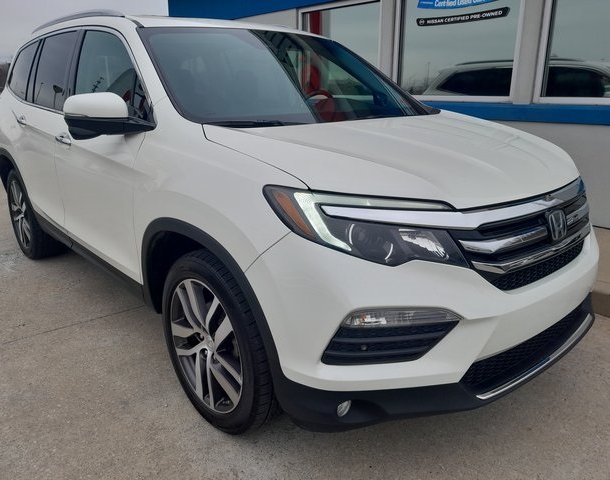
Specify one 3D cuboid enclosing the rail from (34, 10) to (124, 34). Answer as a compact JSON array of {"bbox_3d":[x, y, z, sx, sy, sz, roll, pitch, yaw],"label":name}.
[{"bbox_3d":[-1.562,-1.435,3.300,0.070,0.100,1.800,-14,23,-40],"label":"rail"}]

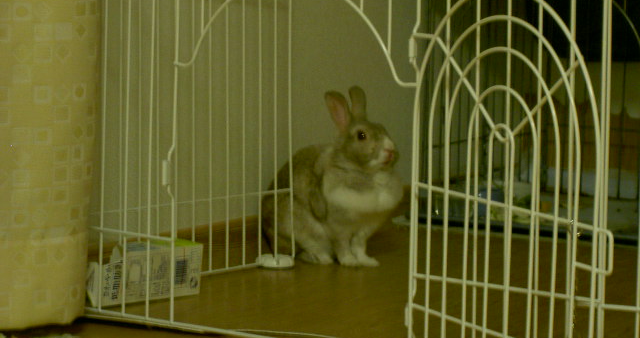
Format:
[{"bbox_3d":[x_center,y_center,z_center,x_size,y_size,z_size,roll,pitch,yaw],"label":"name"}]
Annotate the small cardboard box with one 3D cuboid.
[{"bbox_3d":[-0.270,0.147,3.049,0.200,0.070,0.069,-5,9,-37],"label":"small cardboard box"}]

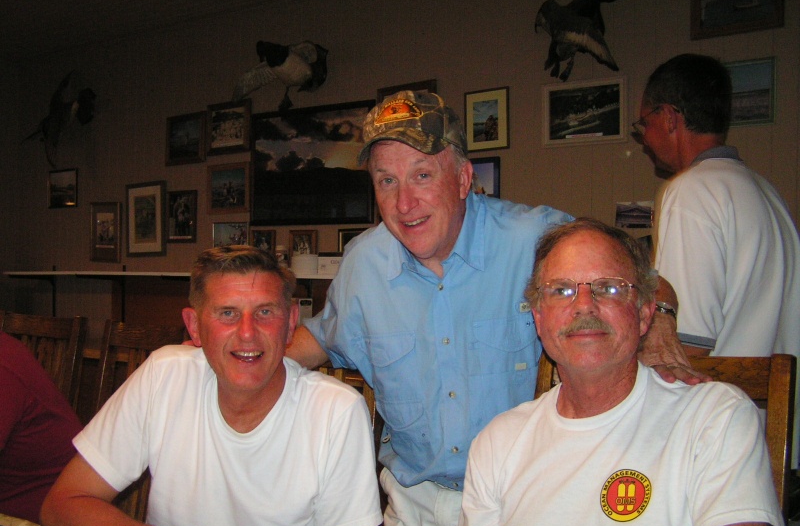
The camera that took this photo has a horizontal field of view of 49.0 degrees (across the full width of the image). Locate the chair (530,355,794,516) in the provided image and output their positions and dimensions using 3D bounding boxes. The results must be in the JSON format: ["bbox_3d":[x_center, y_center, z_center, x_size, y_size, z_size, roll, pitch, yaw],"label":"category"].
[{"bbox_3d":[0.321,0.661,1.364,0.445,1.010,0.540,0,0,34],"label":"chair"}]

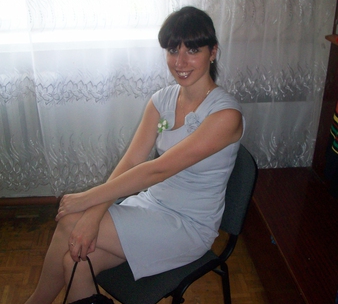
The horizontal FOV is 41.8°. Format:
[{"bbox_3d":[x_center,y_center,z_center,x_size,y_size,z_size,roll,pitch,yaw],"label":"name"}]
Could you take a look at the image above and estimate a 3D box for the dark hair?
[{"bbox_3d":[0.068,-0.317,1.345,0.180,0.240,0.215,13,26,32],"label":"dark hair"}]

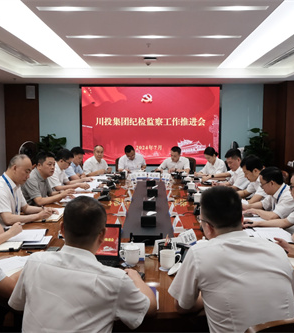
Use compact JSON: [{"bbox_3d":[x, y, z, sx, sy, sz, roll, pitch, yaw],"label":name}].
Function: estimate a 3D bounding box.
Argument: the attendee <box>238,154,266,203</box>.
[{"bbox_3d":[1.136,0.491,4.285,0.660,1.238,0.500,-1,6,-16],"label":"attendee"}]

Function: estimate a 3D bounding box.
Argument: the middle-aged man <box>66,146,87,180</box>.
[{"bbox_3d":[-0.960,0.368,5.463,0.720,1.250,0.520,1,6,7],"label":"middle-aged man"}]

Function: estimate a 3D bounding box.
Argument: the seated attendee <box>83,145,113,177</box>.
[{"bbox_3d":[-0.801,0.278,6.516,0.520,1.239,0.680,-2,6,-22],"label":"seated attendee"}]

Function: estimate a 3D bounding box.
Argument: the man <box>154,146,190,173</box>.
[{"bbox_3d":[0.500,0.265,6.659,0.550,1.220,0.750,1,6,7],"label":"man"}]

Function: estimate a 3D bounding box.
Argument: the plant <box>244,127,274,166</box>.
[{"bbox_3d":[2.220,0.002,7.788,0.570,1.520,0.570,0,6,0],"label":"plant"}]

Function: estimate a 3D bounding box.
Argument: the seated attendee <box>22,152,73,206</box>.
[{"bbox_3d":[-0.990,0.496,4.069,0.720,1.270,0.520,1,6,8],"label":"seated attendee"}]

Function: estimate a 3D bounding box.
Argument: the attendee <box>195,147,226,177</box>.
[{"bbox_3d":[1.017,0.299,6.426,0.520,1.217,0.680,3,6,28],"label":"attendee"}]

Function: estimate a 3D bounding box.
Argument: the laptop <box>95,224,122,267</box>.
[{"bbox_3d":[-0.331,0.456,2.318,0.320,0.185,0.310,1,5,7],"label":"laptop"}]

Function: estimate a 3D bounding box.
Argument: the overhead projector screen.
[{"bbox_3d":[0.106,-0.930,8.852,3.238,1.824,0.060,0,5,1],"label":"overhead projector screen"}]

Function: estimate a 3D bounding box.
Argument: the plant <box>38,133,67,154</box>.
[{"bbox_3d":[-2.024,0.009,8.390,0.660,1.417,0.600,0,5,1],"label":"plant"}]

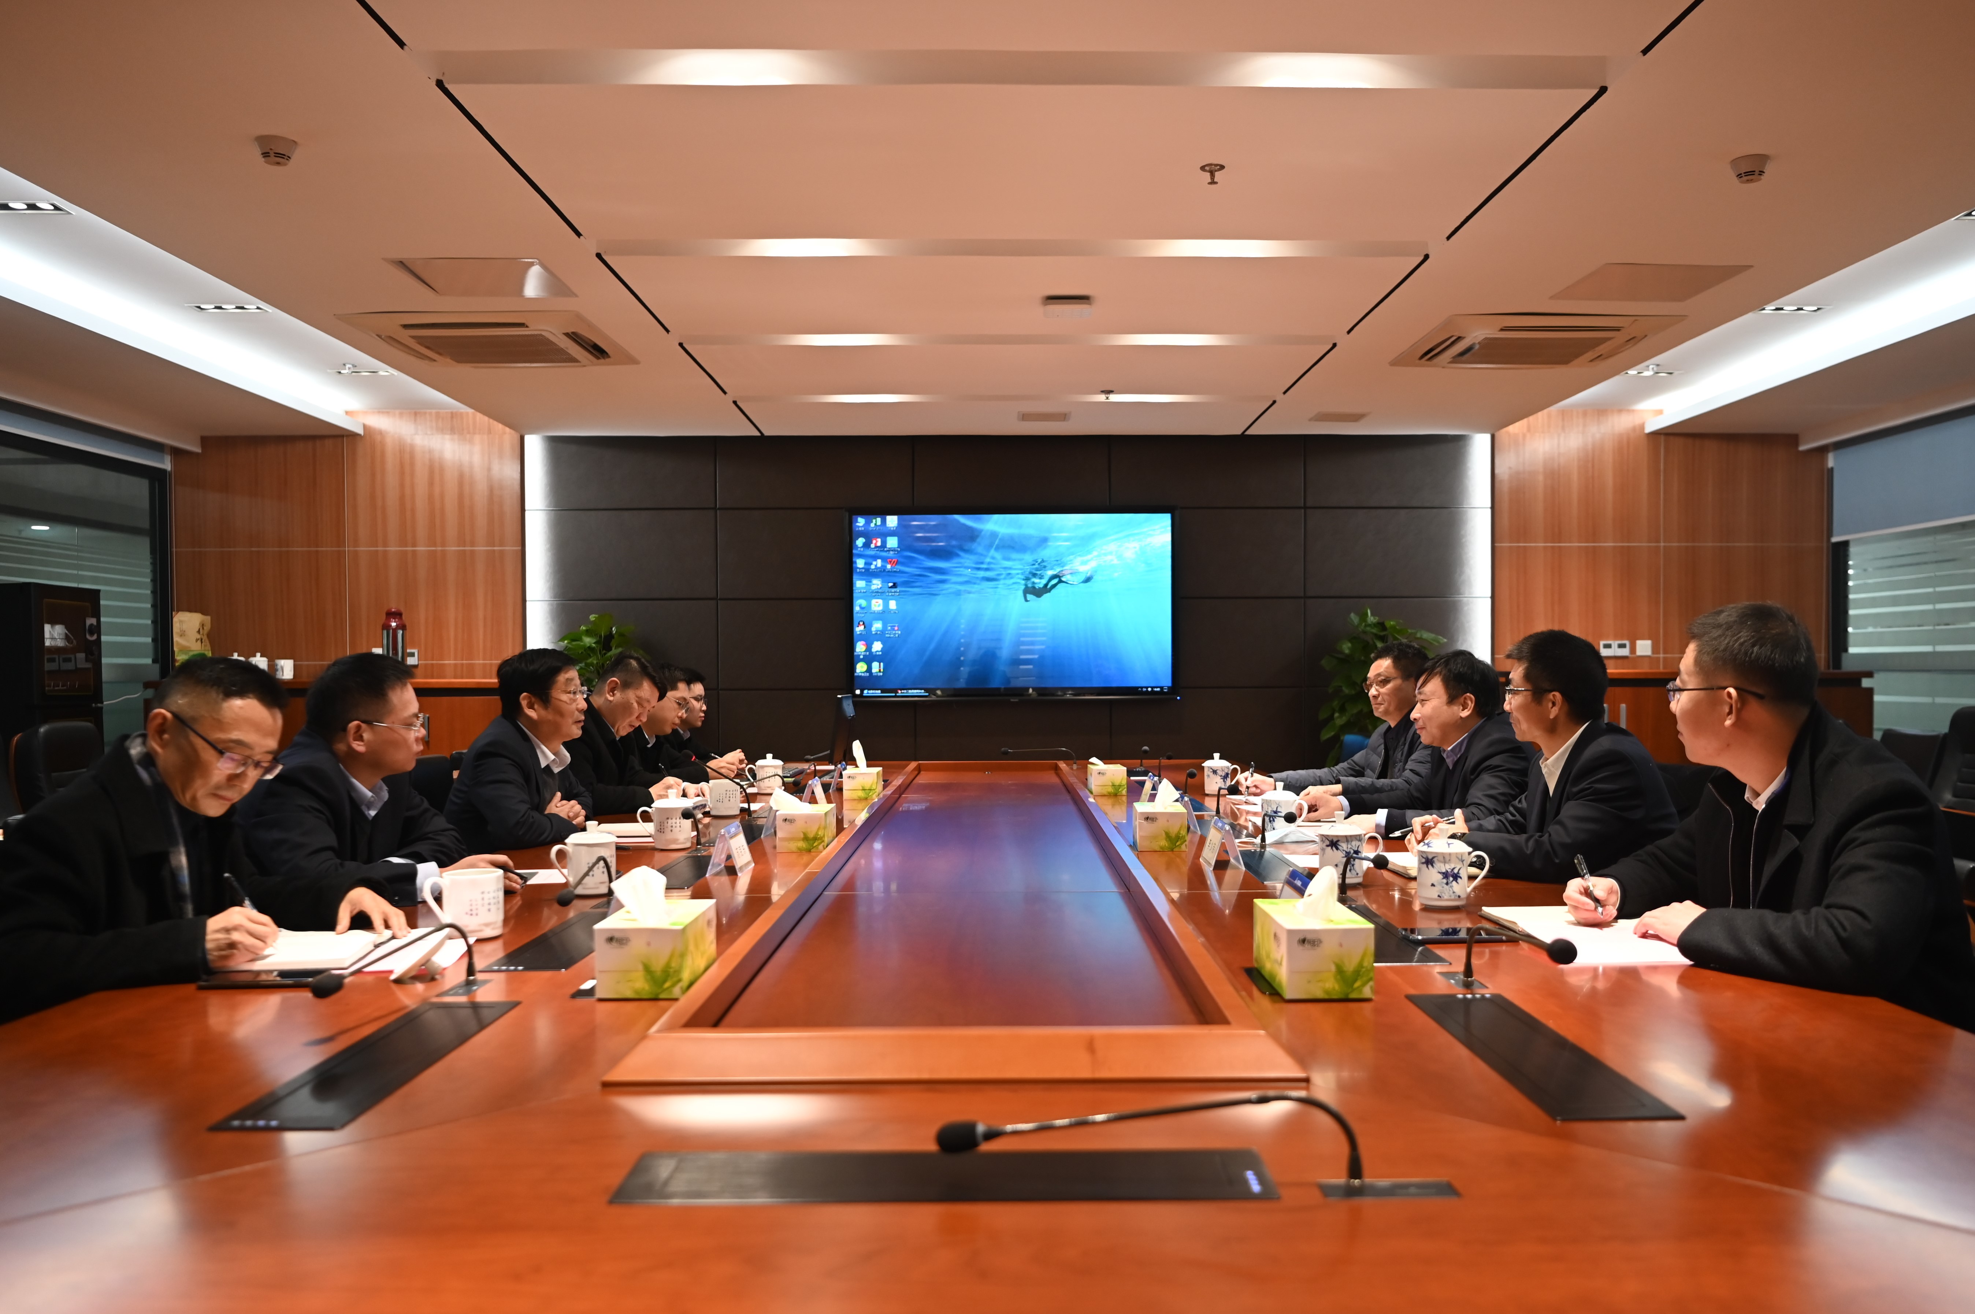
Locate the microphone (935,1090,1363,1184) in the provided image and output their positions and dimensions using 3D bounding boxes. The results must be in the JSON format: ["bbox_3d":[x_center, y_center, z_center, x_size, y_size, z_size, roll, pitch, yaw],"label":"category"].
[{"bbox_3d":[0.130,0.388,1.057,0.343,0.075,0.035,0,-1,0],"label":"microphone"}]

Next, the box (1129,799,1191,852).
[{"bbox_3d":[0.422,0.423,3.275,0.115,0.093,0.220,0,-1,0],"label":"box"}]

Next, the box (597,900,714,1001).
[{"bbox_3d":[-0.452,0.399,1.815,0.115,0.093,0.220,0,-1,0],"label":"box"}]

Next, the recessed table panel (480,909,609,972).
[{"bbox_3d":[-0.665,0.463,2.128,0.123,0.016,0.487,0,-1,0],"label":"recessed table panel"}]

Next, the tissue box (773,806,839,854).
[{"bbox_3d":[-0.446,0.423,3.267,0.115,0.093,0.220,0,-1,0],"label":"tissue box"}]

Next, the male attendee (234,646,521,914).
[{"bbox_3d":[-1.250,0.601,2.510,0.660,1.221,0.550,0,-1,3],"label":"male attendee"}]

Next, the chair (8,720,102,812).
[{"bbox_3d":[-3.200,0.733,4.938,0.660,1.050,0.620,0,-1,-10],"label":"chair"}]

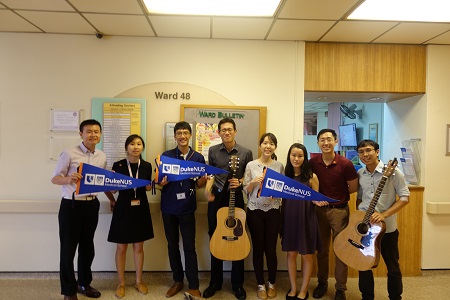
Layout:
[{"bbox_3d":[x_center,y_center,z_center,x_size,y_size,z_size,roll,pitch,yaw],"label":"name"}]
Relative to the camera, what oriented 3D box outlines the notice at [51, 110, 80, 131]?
[{"bbox_3d":[-1.715,-0.317,3.259,0.303,0.220,0.015,1,1,-3],"label":"notice"}]

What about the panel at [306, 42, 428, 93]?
[{"bbox_3d":[1.604,-0.931,3.437,1.411,0.552,0.050,1,1,-3],"label":"panel"}]

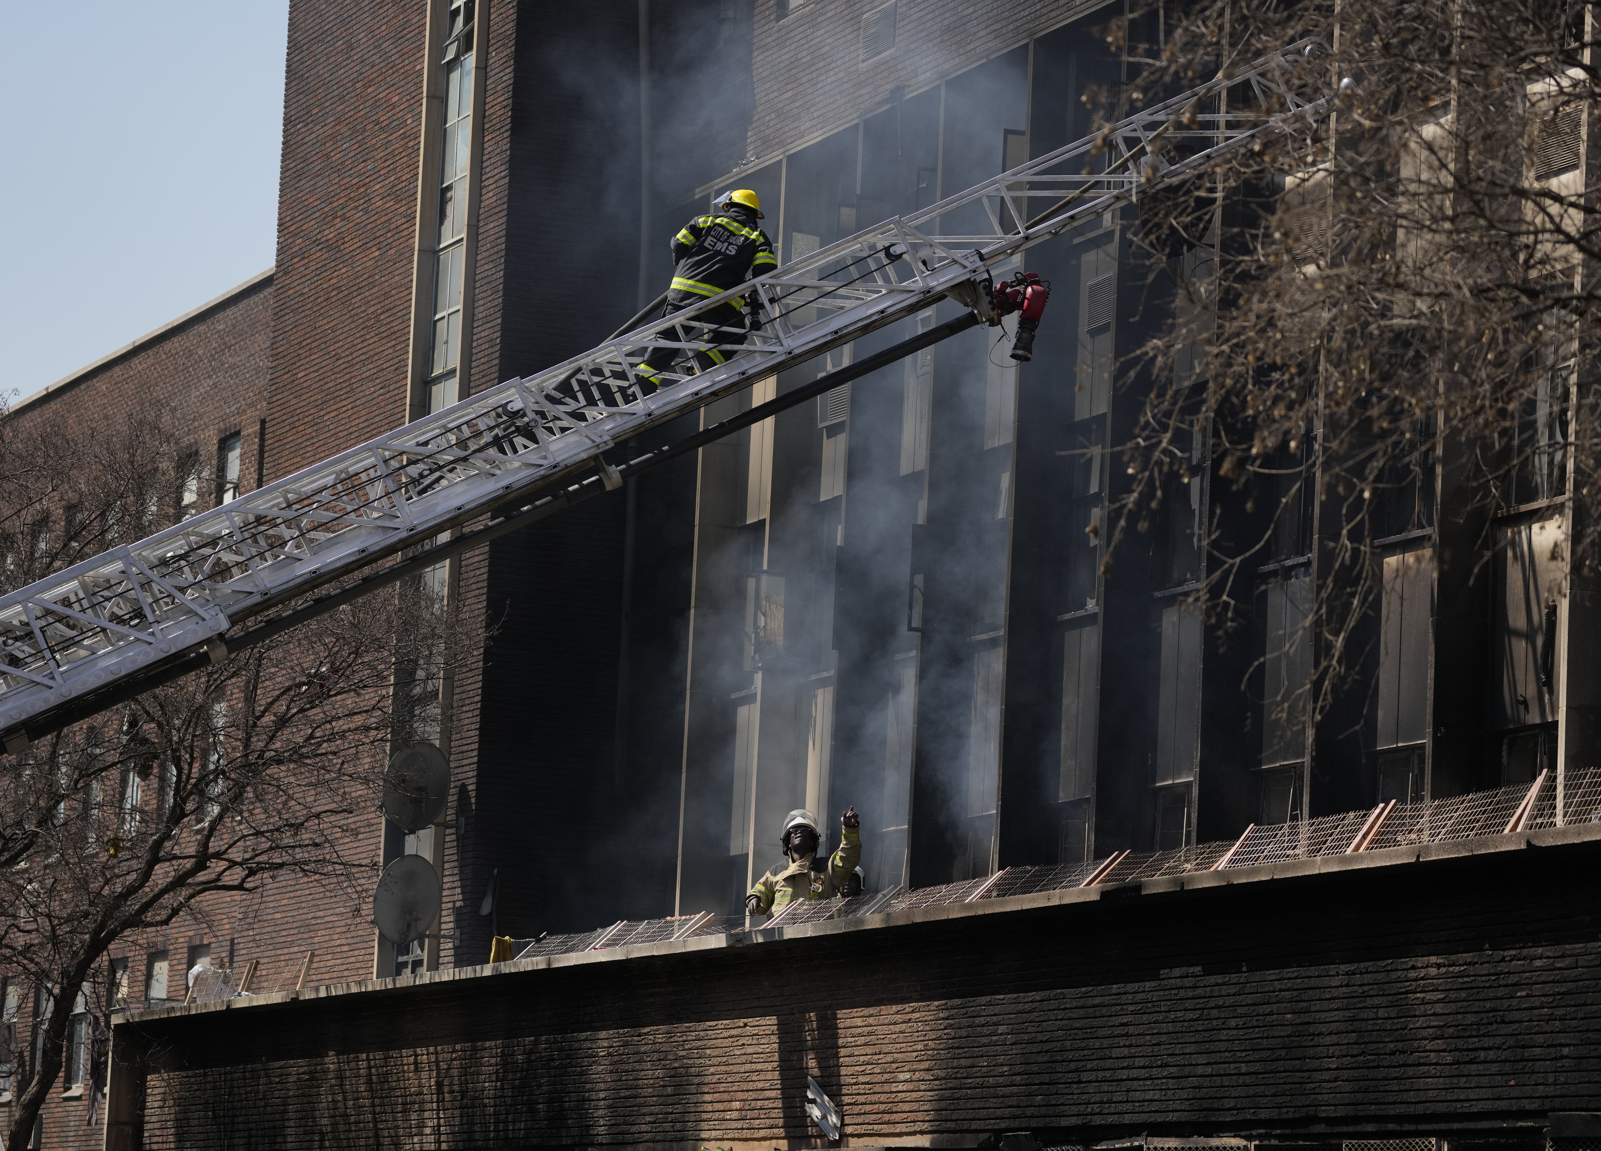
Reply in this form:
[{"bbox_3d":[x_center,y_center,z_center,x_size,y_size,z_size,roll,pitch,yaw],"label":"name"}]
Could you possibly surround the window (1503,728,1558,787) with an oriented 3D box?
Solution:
[{"bbox_3d":[4.935,1.351,40.647,0.080,0.650,0.850,5,-8,-20],"label":"window"}]

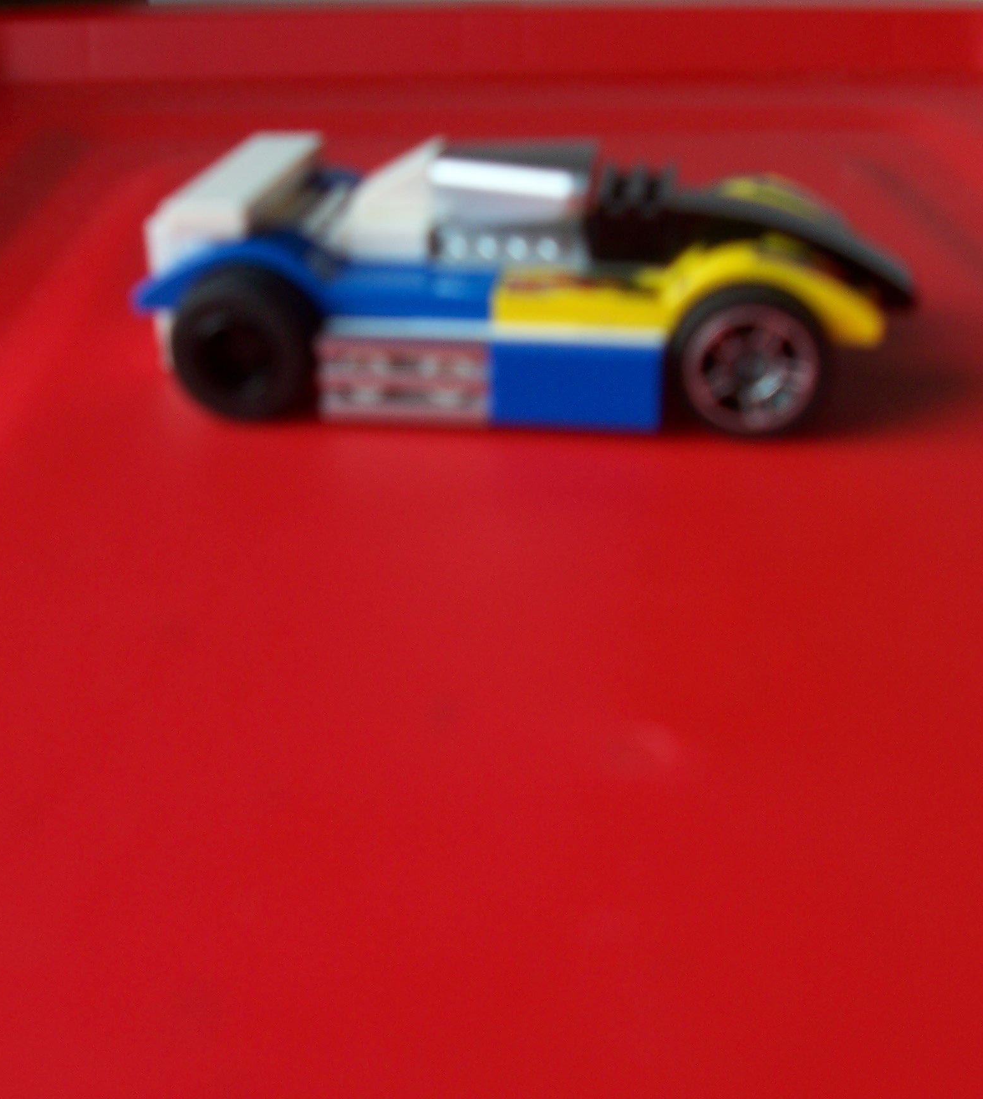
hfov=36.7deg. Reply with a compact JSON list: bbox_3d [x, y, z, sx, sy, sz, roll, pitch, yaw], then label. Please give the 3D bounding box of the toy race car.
[{"bbox_3d":[0.004,-0.028,0.149,0.072,0.023,0.033,2,27,6],"label":"toy race car"}]

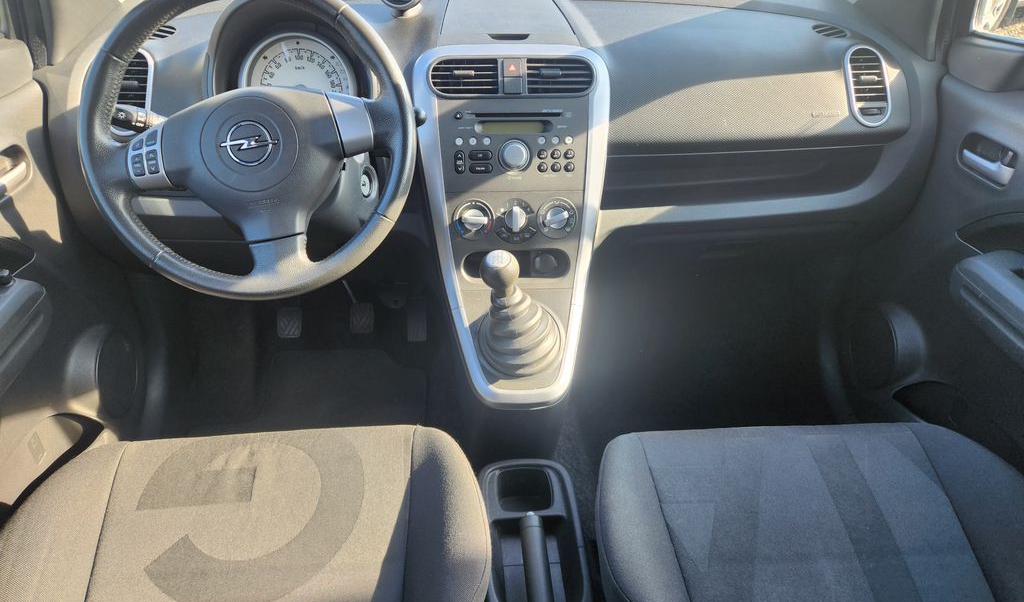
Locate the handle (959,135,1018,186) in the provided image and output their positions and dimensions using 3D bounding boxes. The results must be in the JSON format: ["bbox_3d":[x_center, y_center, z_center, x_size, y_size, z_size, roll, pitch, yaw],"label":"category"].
[{"bbox_3d":[0.679,-0.199,0.970,0.032,0.052,0.105,-1,26,-4],"label":"handle"}]

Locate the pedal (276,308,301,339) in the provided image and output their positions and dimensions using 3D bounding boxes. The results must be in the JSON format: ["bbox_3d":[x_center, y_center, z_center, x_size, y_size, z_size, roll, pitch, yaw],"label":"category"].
[{"bbox_3d":[-0.448,0.045,1.370,0.050,0.064,0.030,-1,-1,-4],"label":"pedal"}]

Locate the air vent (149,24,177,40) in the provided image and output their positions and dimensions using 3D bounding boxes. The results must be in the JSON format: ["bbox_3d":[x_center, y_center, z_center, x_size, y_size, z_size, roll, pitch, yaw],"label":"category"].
[{"bbox_3d":[-0.534,-0.407,1.030,0.054,0.032,0.020,-1,-11,-4],"label":"air vent"}]

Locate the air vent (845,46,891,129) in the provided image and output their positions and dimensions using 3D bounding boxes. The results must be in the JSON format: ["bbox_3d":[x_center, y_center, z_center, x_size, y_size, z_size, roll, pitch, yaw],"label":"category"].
[{"bbox_3d":[0.539,-0.325,1.030,0.062,0.124,0.035,-7,13,1],"label":"air vent"}]

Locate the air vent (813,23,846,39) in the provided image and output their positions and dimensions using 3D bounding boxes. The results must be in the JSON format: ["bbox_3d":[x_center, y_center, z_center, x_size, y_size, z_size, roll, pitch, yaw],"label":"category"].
[{"bbox_3d":[0.506,-0.430,1.085,0.054,0.032,0.020,-1,-11,-4],"label":"air vent"}]

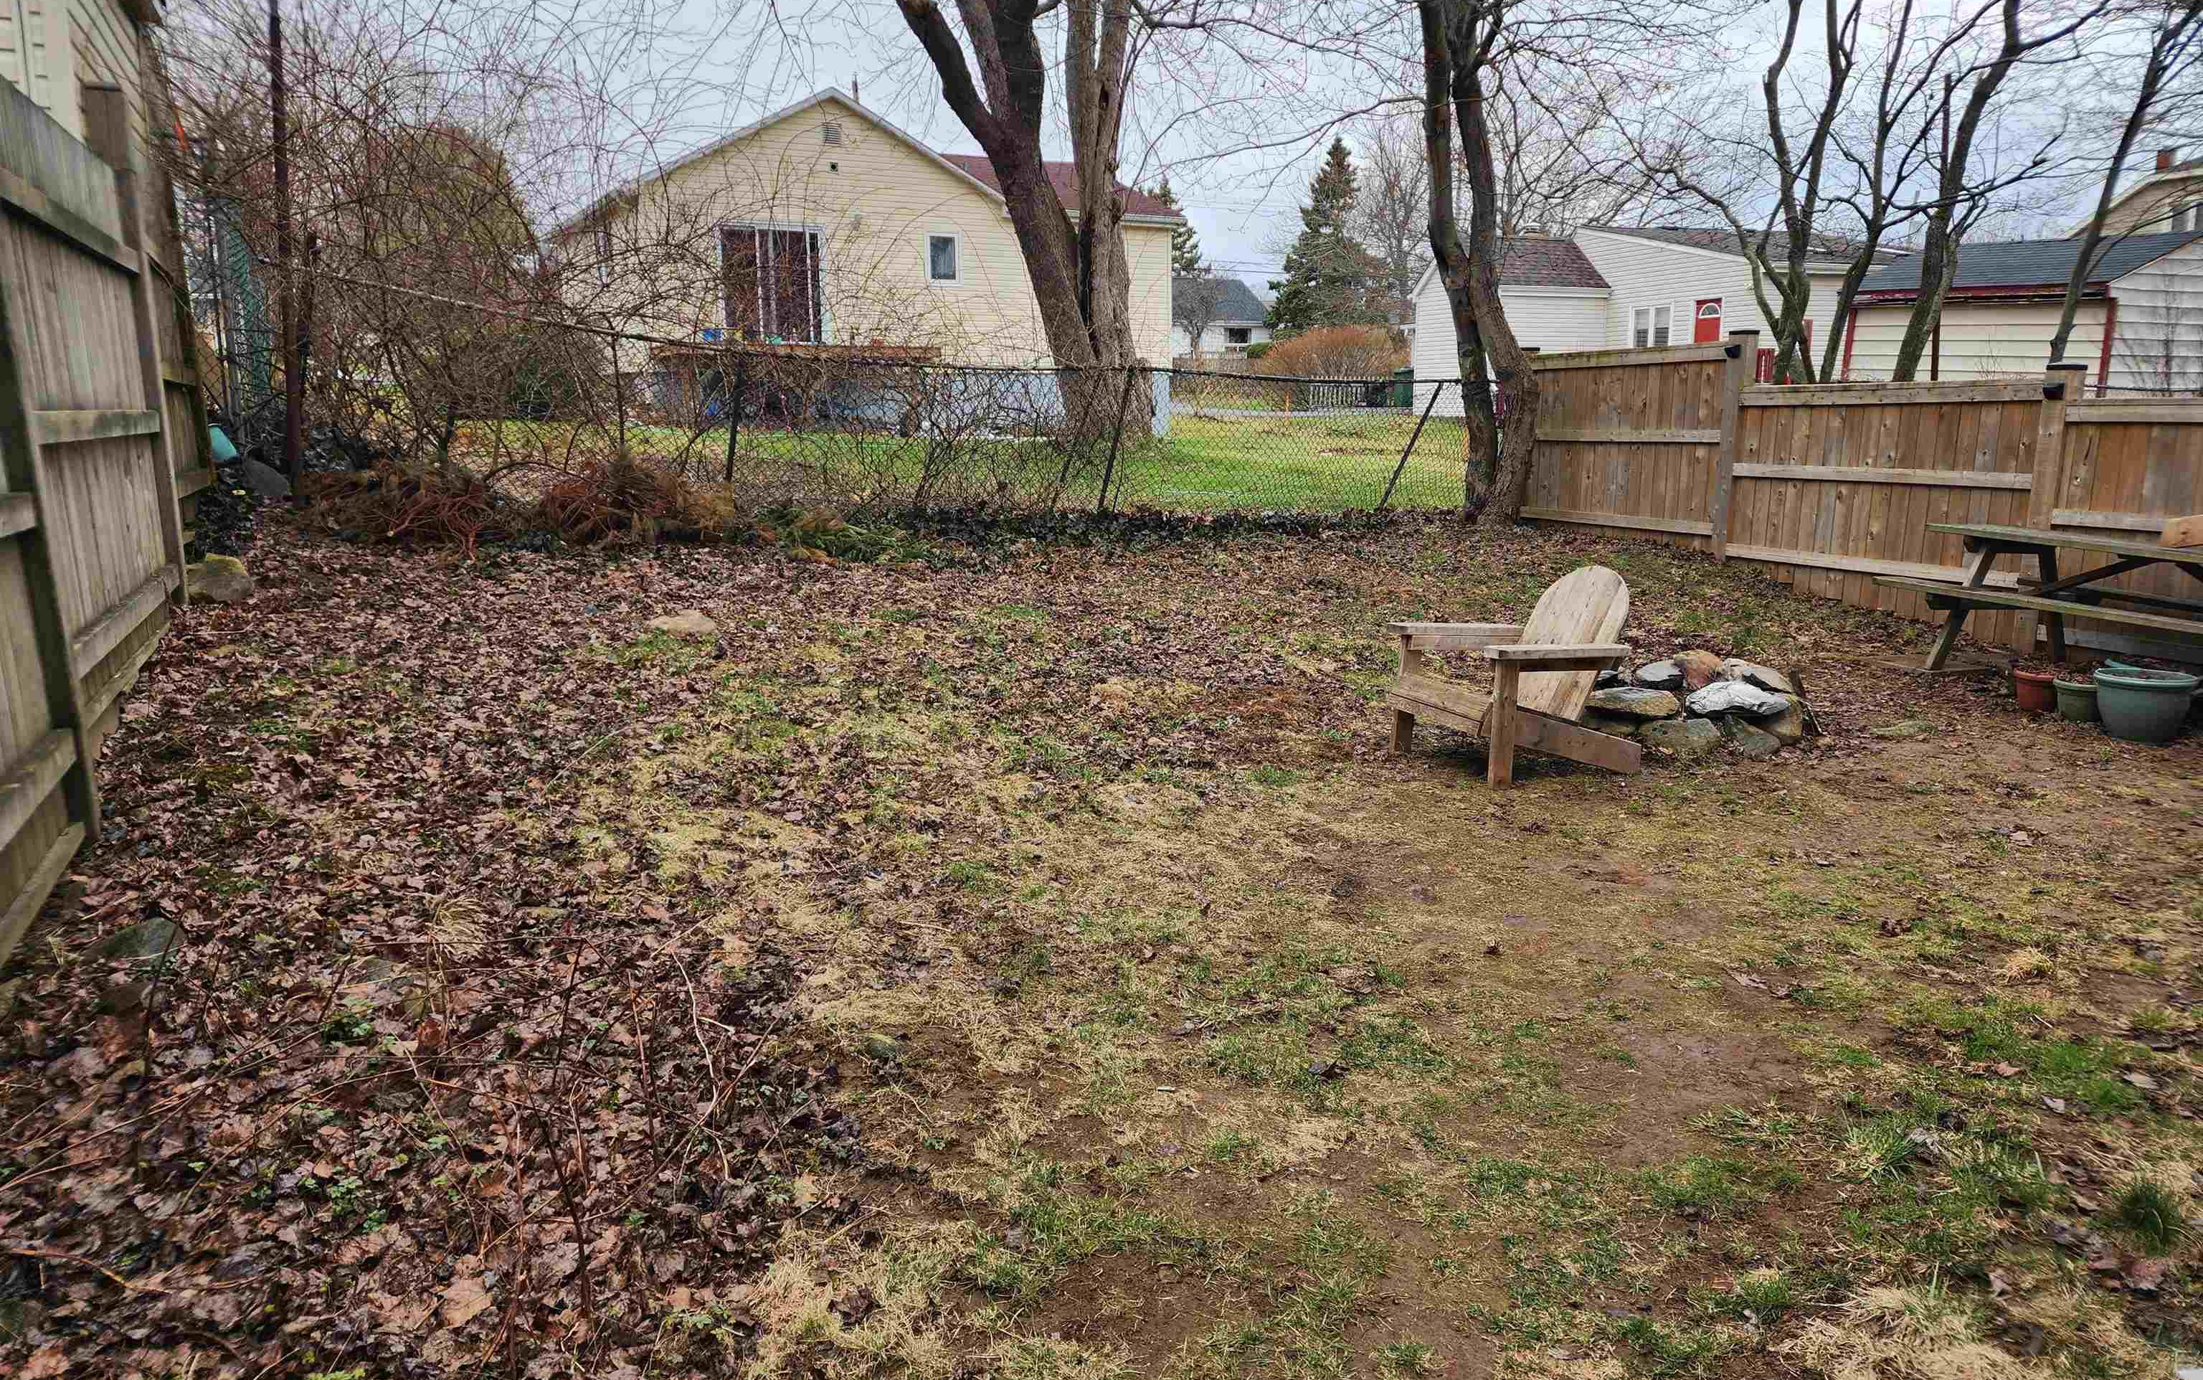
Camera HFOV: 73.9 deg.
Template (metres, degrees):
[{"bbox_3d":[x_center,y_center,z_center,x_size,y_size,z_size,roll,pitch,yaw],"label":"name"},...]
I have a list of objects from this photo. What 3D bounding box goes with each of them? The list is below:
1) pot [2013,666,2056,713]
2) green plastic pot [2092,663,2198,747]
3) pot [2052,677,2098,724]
[{"bbox_3d":[4.432,-0.007,6.951,0.215,0.185,0.215,0,12,0],"label":"pot"},{"bbox_3d":[4.549,0.064,6.401,0.455,0.285,0.455,0,12,0],"label":"green plastic pot"},{"bbox_3d":[4.476,0.039,6.721,0.230,0.195,0.230,0,12,0],"label":"pot"}]

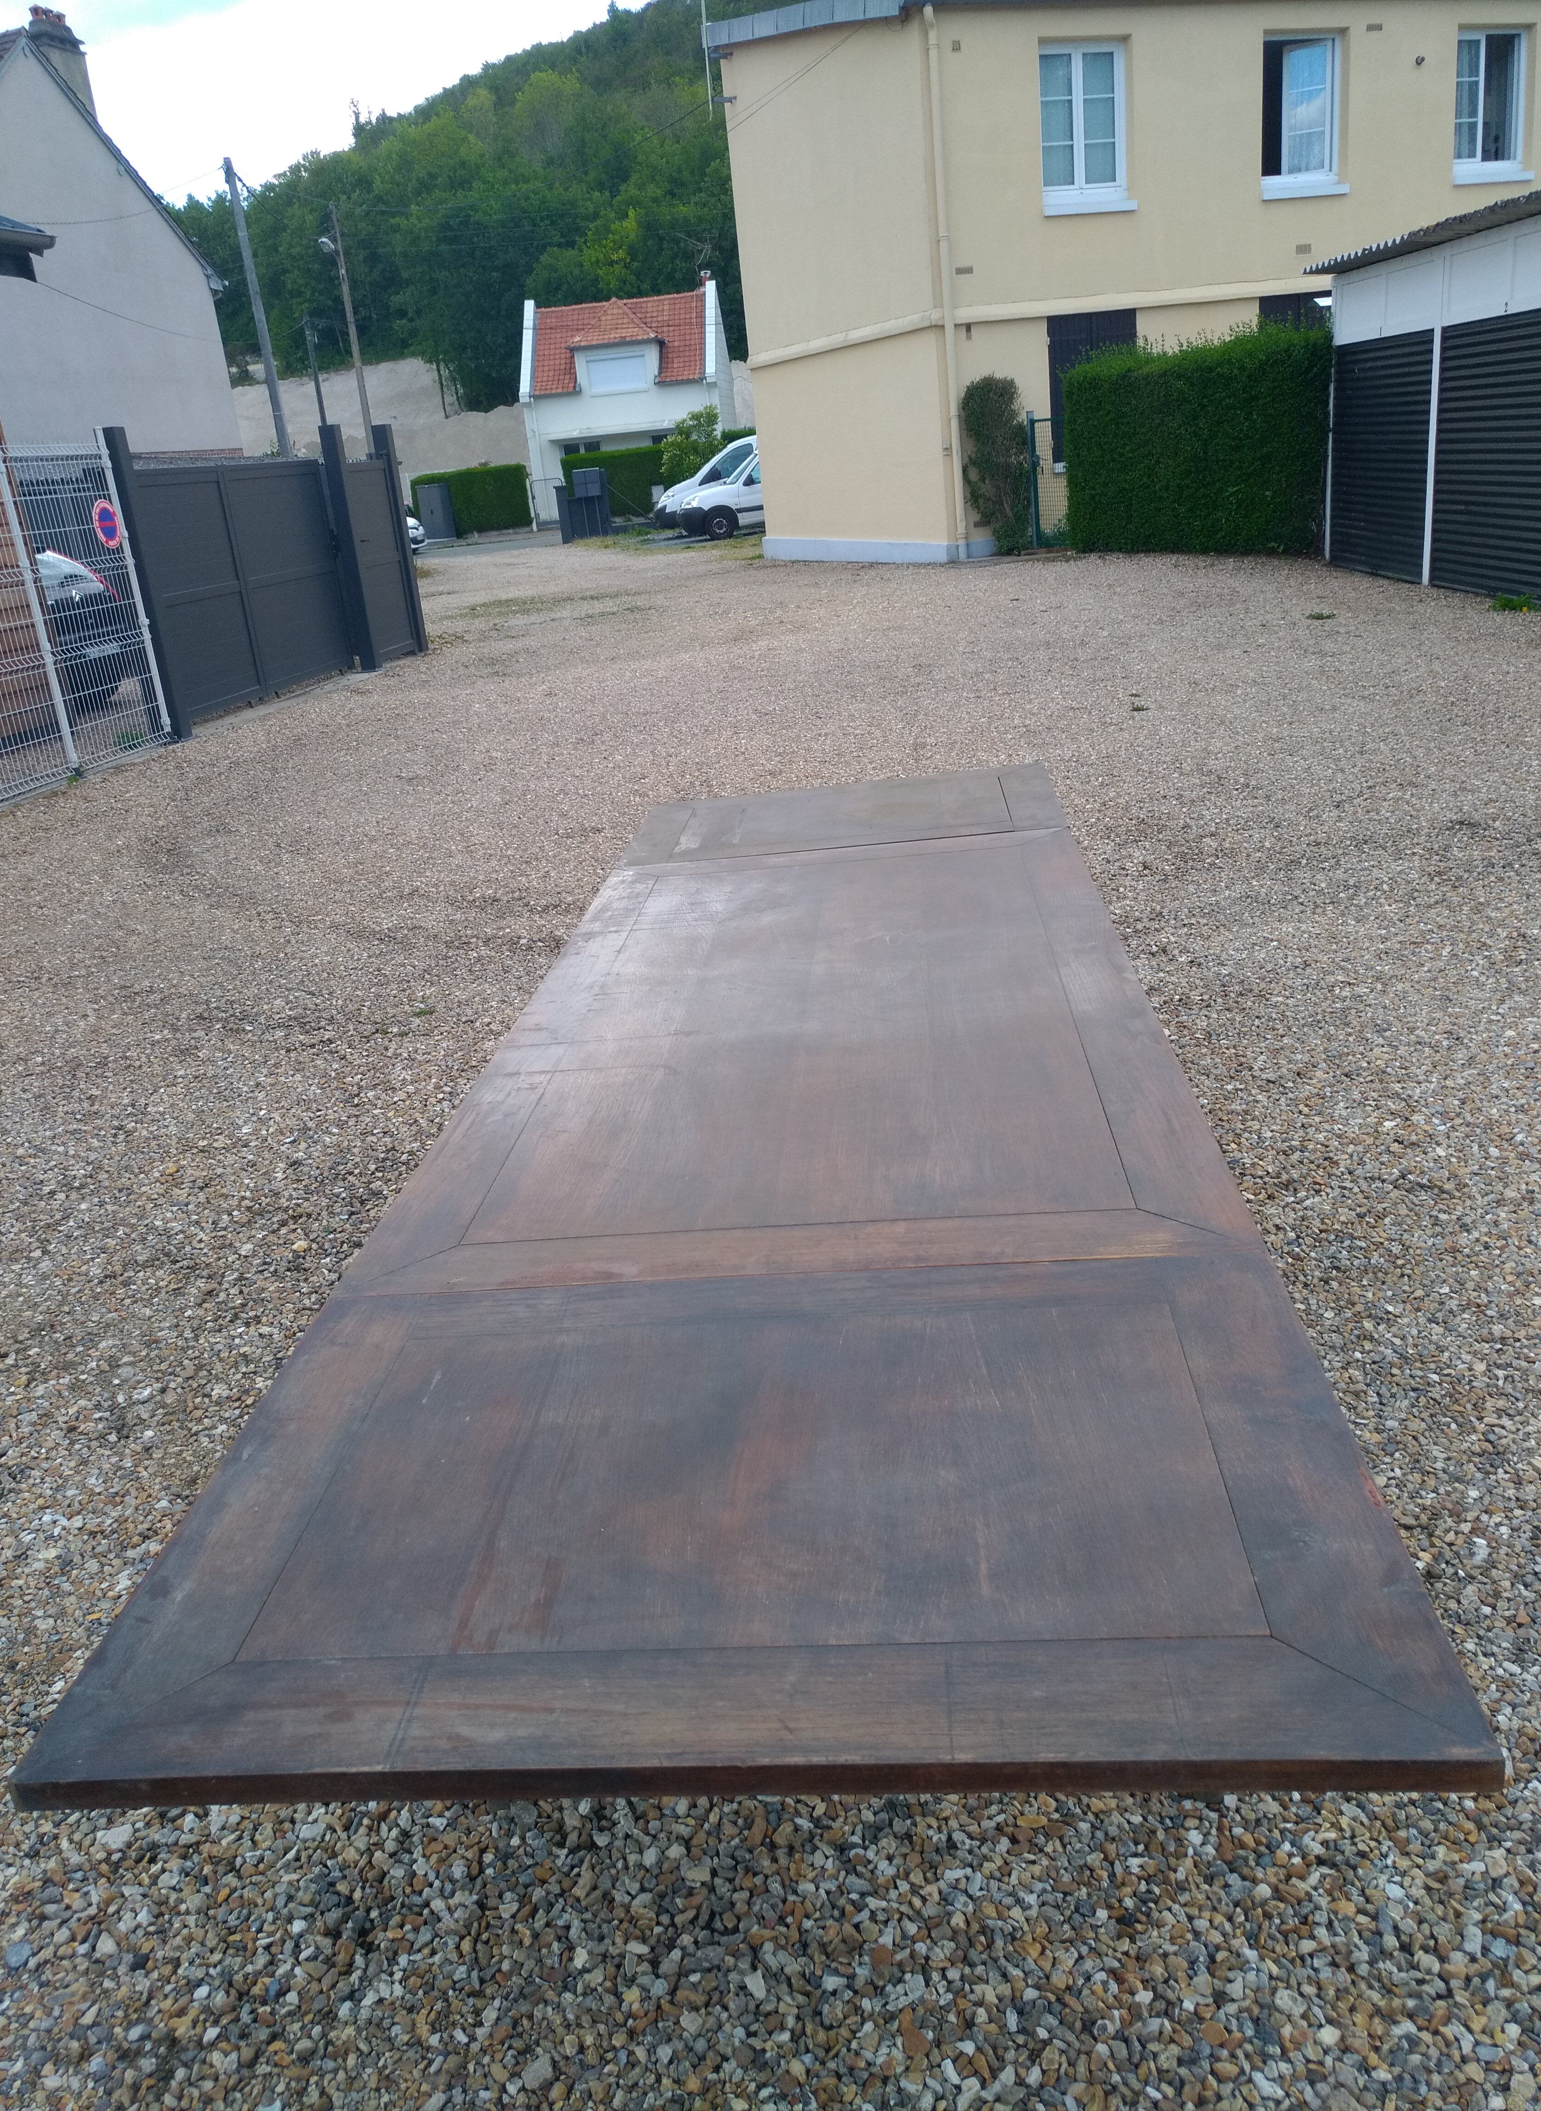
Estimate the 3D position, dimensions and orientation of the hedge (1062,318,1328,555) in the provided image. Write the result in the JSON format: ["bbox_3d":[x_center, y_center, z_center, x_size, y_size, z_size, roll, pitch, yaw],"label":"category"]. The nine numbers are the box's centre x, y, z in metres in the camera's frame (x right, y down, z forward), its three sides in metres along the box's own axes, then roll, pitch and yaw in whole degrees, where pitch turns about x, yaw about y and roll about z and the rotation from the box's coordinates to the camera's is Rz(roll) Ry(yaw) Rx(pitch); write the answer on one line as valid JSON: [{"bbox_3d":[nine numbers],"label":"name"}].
[{"bbox_3d":[5.184,-7.083,16.328,0.950,2.120,3.700,-19,25,-30],"label":"hedge"}]

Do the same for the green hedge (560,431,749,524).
[{"bbox_3d":[-3.245,-17.054,41.500,5.900,1.900,1.000,-5,21,3],"label":"green hedge"}]

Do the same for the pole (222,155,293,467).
[{"bbox_3d":[-10.366,-14.372,29.000,0.320,7.400,0.320,-6,21,0],"label":"pole"}]

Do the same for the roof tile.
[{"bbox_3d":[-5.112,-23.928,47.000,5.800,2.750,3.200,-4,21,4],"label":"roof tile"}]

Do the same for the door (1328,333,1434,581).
[{"bbox_3d":[5.814,-5.688,13.400,0.100,2.070,2.200,-6,21,0],"label":"door"}]

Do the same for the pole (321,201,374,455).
[{"bbox_3d":[-10.202,-16.652,34.500,0.600,7.400,0.400,-6,21,0],"label":"pole"}]

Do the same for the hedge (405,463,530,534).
[{"bbox_3d":[-8.856,-16.419,41.500,3.400,1.700,1.000,-8,21,-5],"label":"hedge"}]

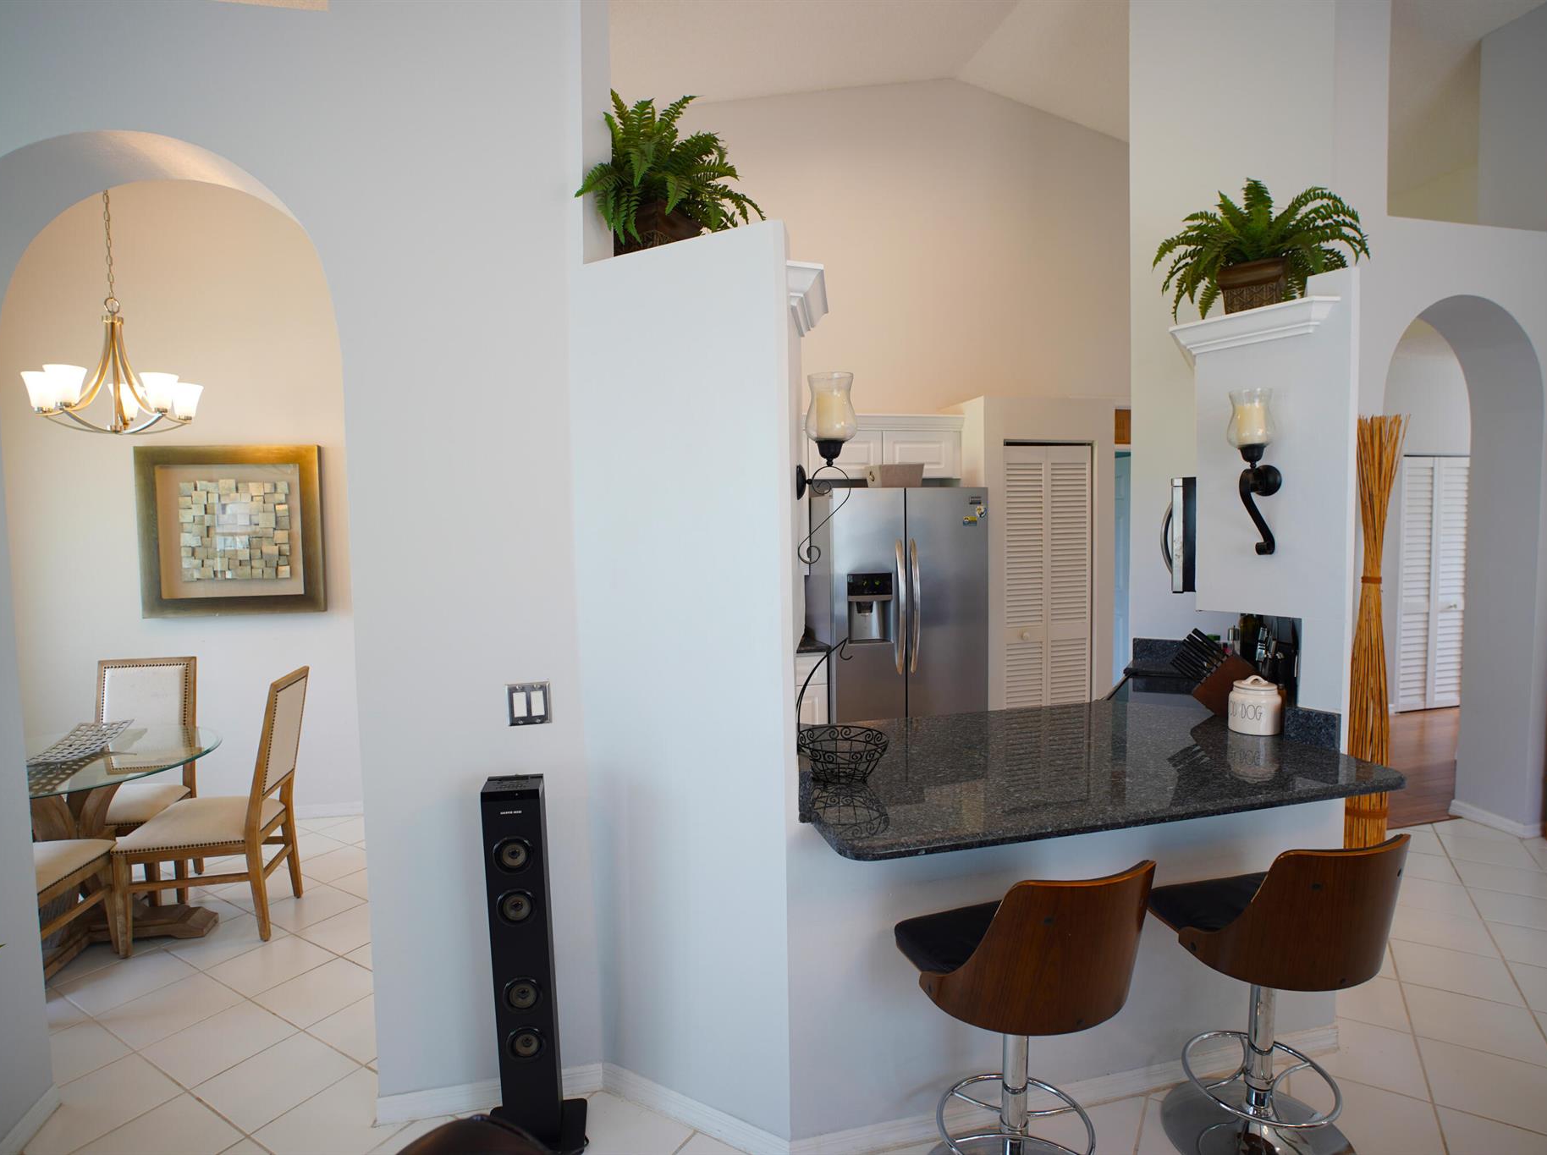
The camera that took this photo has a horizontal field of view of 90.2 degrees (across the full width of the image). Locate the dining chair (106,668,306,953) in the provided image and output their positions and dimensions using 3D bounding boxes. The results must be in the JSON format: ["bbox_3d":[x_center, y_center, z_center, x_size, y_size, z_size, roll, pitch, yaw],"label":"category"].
[{"bbox_3d":[-2.260,0.917,3.151,0.585,1.015,0.470,-2,3,-13],"label":"dining chair"}]

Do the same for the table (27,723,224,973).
[{"bbox_3d":[-2.876,1.104,3.128,1.140,0.745,1.140,-2,4,-13],"label":"table"}]

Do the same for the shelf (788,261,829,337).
[{"bbox_3d":[0.093,-0.697,1.985,0.090,0.090,0.400,-1,3,7],"label":"shelf"}]

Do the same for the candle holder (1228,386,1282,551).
[{"bbox_3d":[1.508,-0.331,2.404,0.160,0.518,0.135,-3,4,-34],"label":"candle holder"}]

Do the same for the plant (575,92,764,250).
[{"bbox_3d":[-0.300,-1.148,2.255,0.520,0.585,0.500,-1,3,-5],"label":"plant"}]

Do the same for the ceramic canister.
[{"bbox_3d":[1.623,0.424,2.590,0.148,0.190,0.148,-2,4,-13],"label":"ceramic canister"}]

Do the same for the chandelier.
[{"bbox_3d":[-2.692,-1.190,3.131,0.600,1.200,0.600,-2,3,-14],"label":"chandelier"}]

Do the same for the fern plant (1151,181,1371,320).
[{"bbox_3d":[1.525,-1.022,2.400,0.560,0.430,0.560,-3,4,-35],"label":"fern plant"}]

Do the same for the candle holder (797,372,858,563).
[{"bbox_3d":[0.132,-0.273,1.930,0.155,0.475,0.135,-1,3,7],"label":"candle holder"}]

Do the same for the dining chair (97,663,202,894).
[{"bbox_3d":[-2.865,0.915,3.372,0.470,1.015,0.585,-2,3,-12],"label":"dining chair"}]

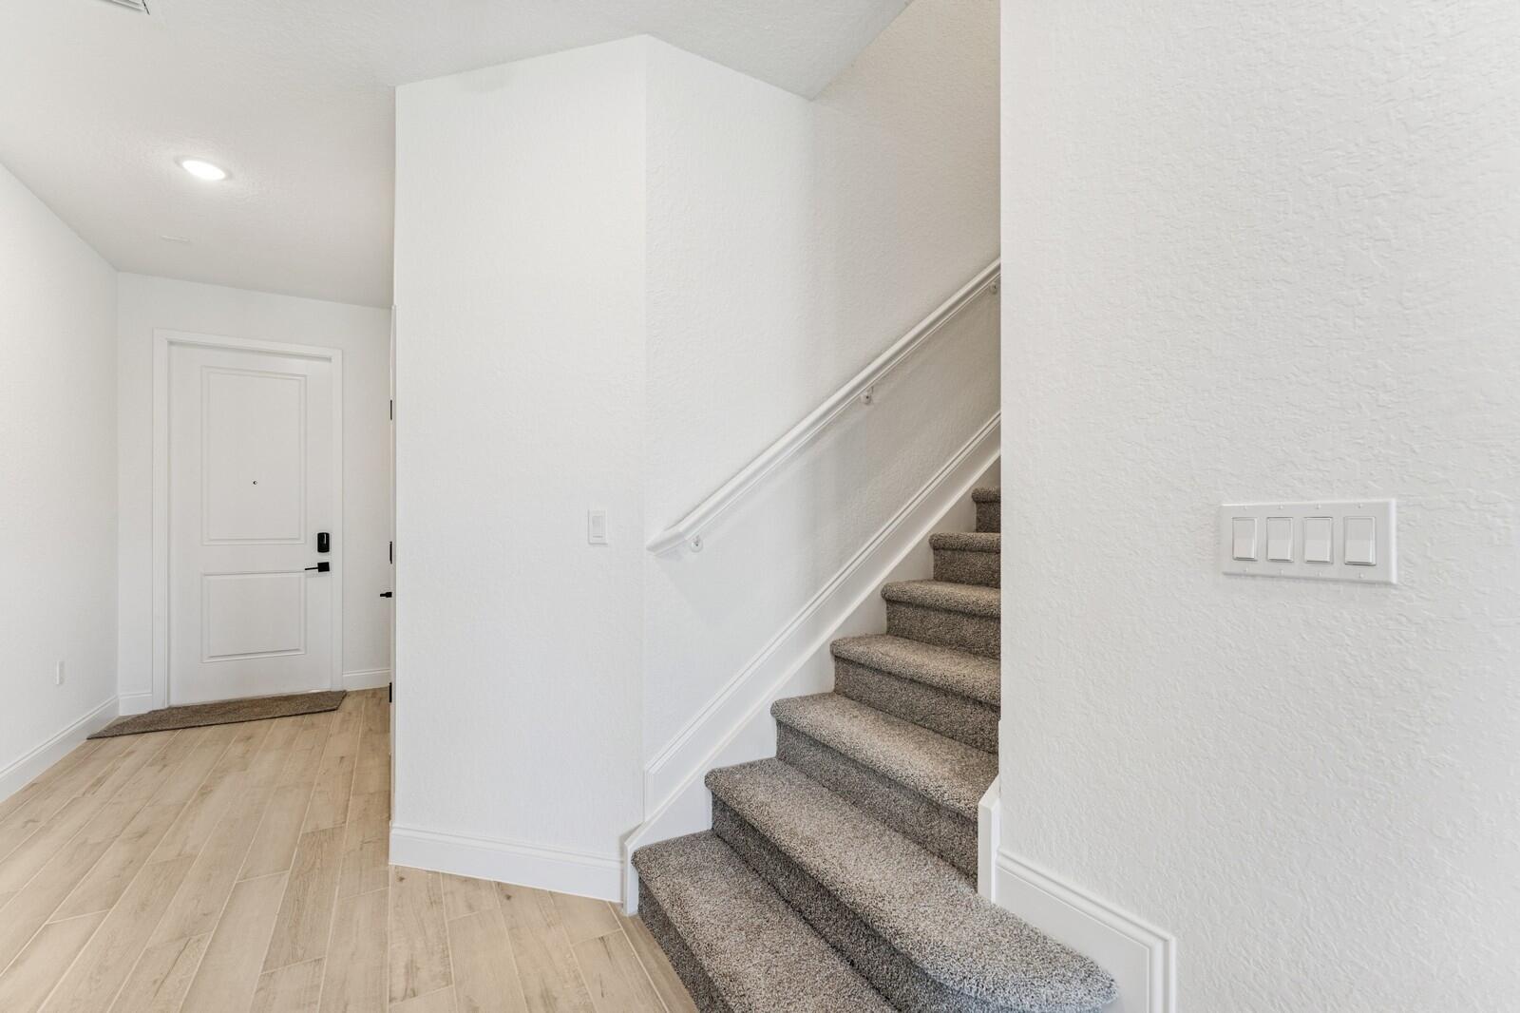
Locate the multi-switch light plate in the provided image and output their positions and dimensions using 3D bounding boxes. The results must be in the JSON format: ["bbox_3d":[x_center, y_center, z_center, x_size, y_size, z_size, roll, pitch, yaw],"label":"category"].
[{"bbox_3d":[0.824,0.052,0.902,0.010,0.115,0.208,0,0,-32],"label":"multi-switch light plate"}]

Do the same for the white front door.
[{"bbox_3d":[-3.400,0.121,3.989,0.880,2.380,0.050,0,0,-29],"label":"white front door"}]

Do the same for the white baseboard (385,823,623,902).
[{"bbox_3d":[-0.892,1.221,2.042,0.914,0.144,0.016,0,0,13],"label":"white baseboard"}]

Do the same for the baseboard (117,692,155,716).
[{"bbox_3d":[-3.892,1.230,3.686,0.155,0.142,0.016,0,0,-29],"label":"baseboard"}]

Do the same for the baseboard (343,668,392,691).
[{"bbox_3d":[-2.829,1.250,4.264,0.303,0.142,0.016,0,0,-29],"label":"baseboard"}]

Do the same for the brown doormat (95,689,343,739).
[{"bbox_3d":[-3.338,1.304,3.753,1.144,0.012,0.460,0,0,-29],"label":"brown doormat"}]

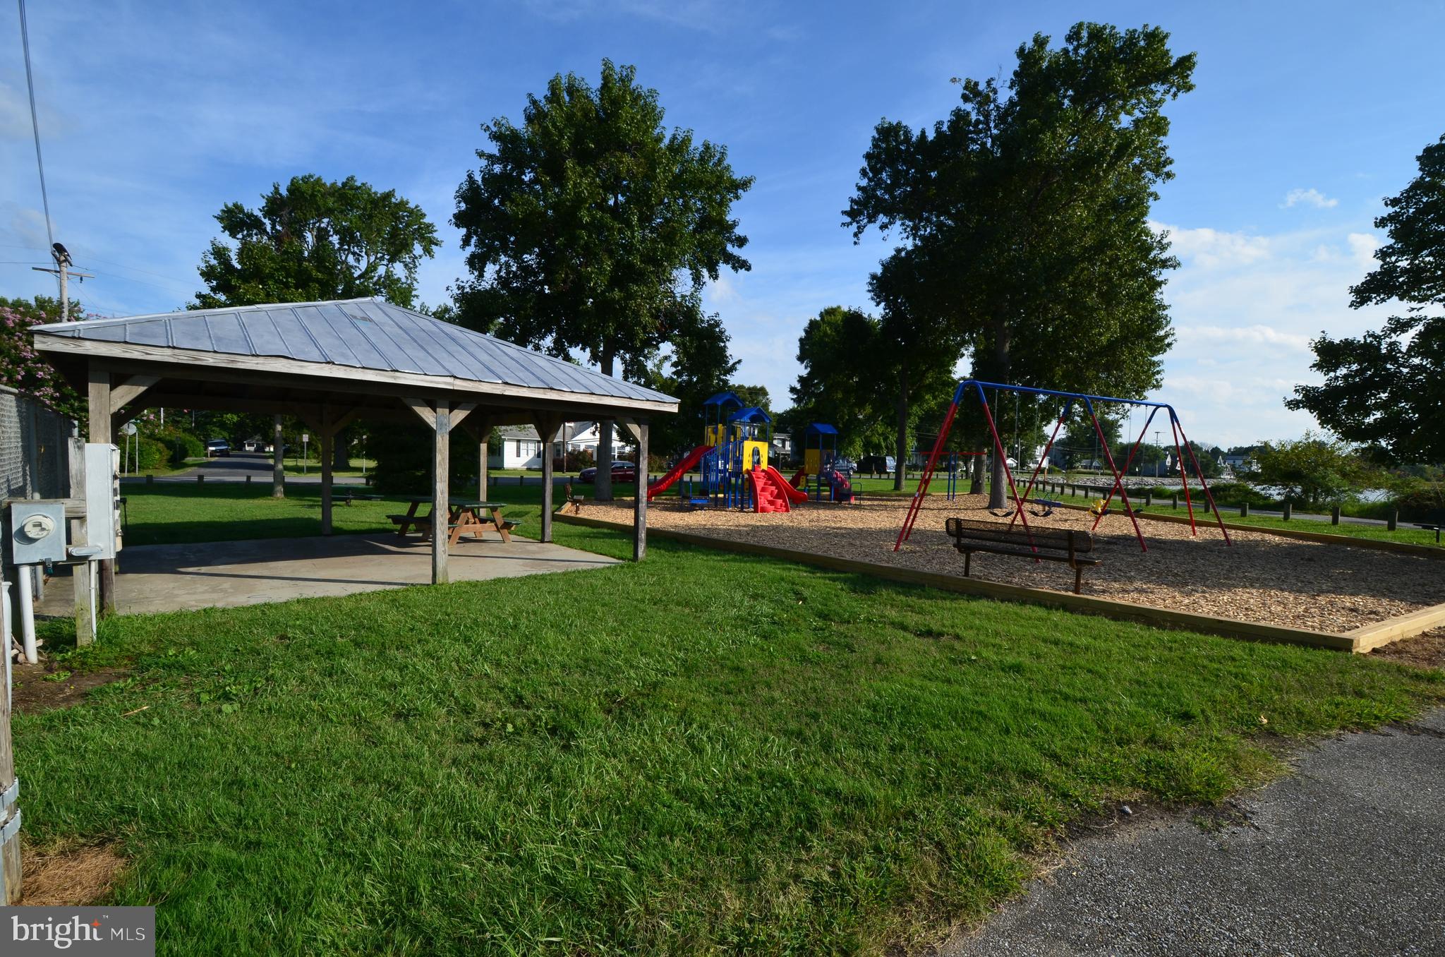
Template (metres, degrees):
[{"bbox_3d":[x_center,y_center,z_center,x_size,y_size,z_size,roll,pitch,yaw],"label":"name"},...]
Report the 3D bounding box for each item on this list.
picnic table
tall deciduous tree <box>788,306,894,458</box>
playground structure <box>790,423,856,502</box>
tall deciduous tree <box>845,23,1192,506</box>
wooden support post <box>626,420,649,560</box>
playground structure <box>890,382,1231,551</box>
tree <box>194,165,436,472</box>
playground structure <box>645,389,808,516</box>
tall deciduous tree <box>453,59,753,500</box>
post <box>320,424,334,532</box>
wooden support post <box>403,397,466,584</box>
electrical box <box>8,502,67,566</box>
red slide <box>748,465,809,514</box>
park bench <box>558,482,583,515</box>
[{"bbox_3d":[-5.264,0.812,11.790,2.500,0.750,1.480,3,3,41],"label":"picnic table"},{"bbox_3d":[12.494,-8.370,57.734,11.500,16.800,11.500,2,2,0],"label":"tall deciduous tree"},{"bbox_3d":[4.041,-0.727,25.586,1.500,3.250,3.700,0,3,-45],"label":"playground structure"},{"bbox_3d":[11.631,-8.317,23.314,12.000,18.800,12.000,2,2,23],"label":"tall deciduous tree"},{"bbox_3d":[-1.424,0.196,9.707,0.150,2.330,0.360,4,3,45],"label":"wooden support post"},{"bbox_3d":[7.624,-0.240,12.953,10.140,3.180,3.070,0,2,-28],"label":"playground structure"},{"bbox_3d":[-30.569,-12.017,45.636,15.500,22.500,15.500,0,2,-30],"label":"tree"},{"bbox_3d":[0.576,-0.972,19.578,5.000,3.850,3.800,0,2,-30],"label":"playground structure"},{"bbox_3d":[-4.236,-7.142,21.167,10.400,15.800,10.400,1,2,-12],"label":"tall deciduous tree"},{"bbox_3d":[-7.804,-0.024,11.850,0.150,2.280,0.150,4,3,45],"label":"post"},{"bbox_3d":[-3.589,0.204,7.531,0.150,2.350,0.820,4,3,45],"label":"wooden support post"},{"bbox_3d":[-5.063,0.405,4.458,0.280,0.440,0.210,0,2,-36],"label":"electrical box"},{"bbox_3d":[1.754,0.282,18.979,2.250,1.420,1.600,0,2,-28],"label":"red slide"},{"bbox_3d":[-4.182,0.501,16.880,0.560,0.830,1.830,1,2,-11],"label":"park bench"}]

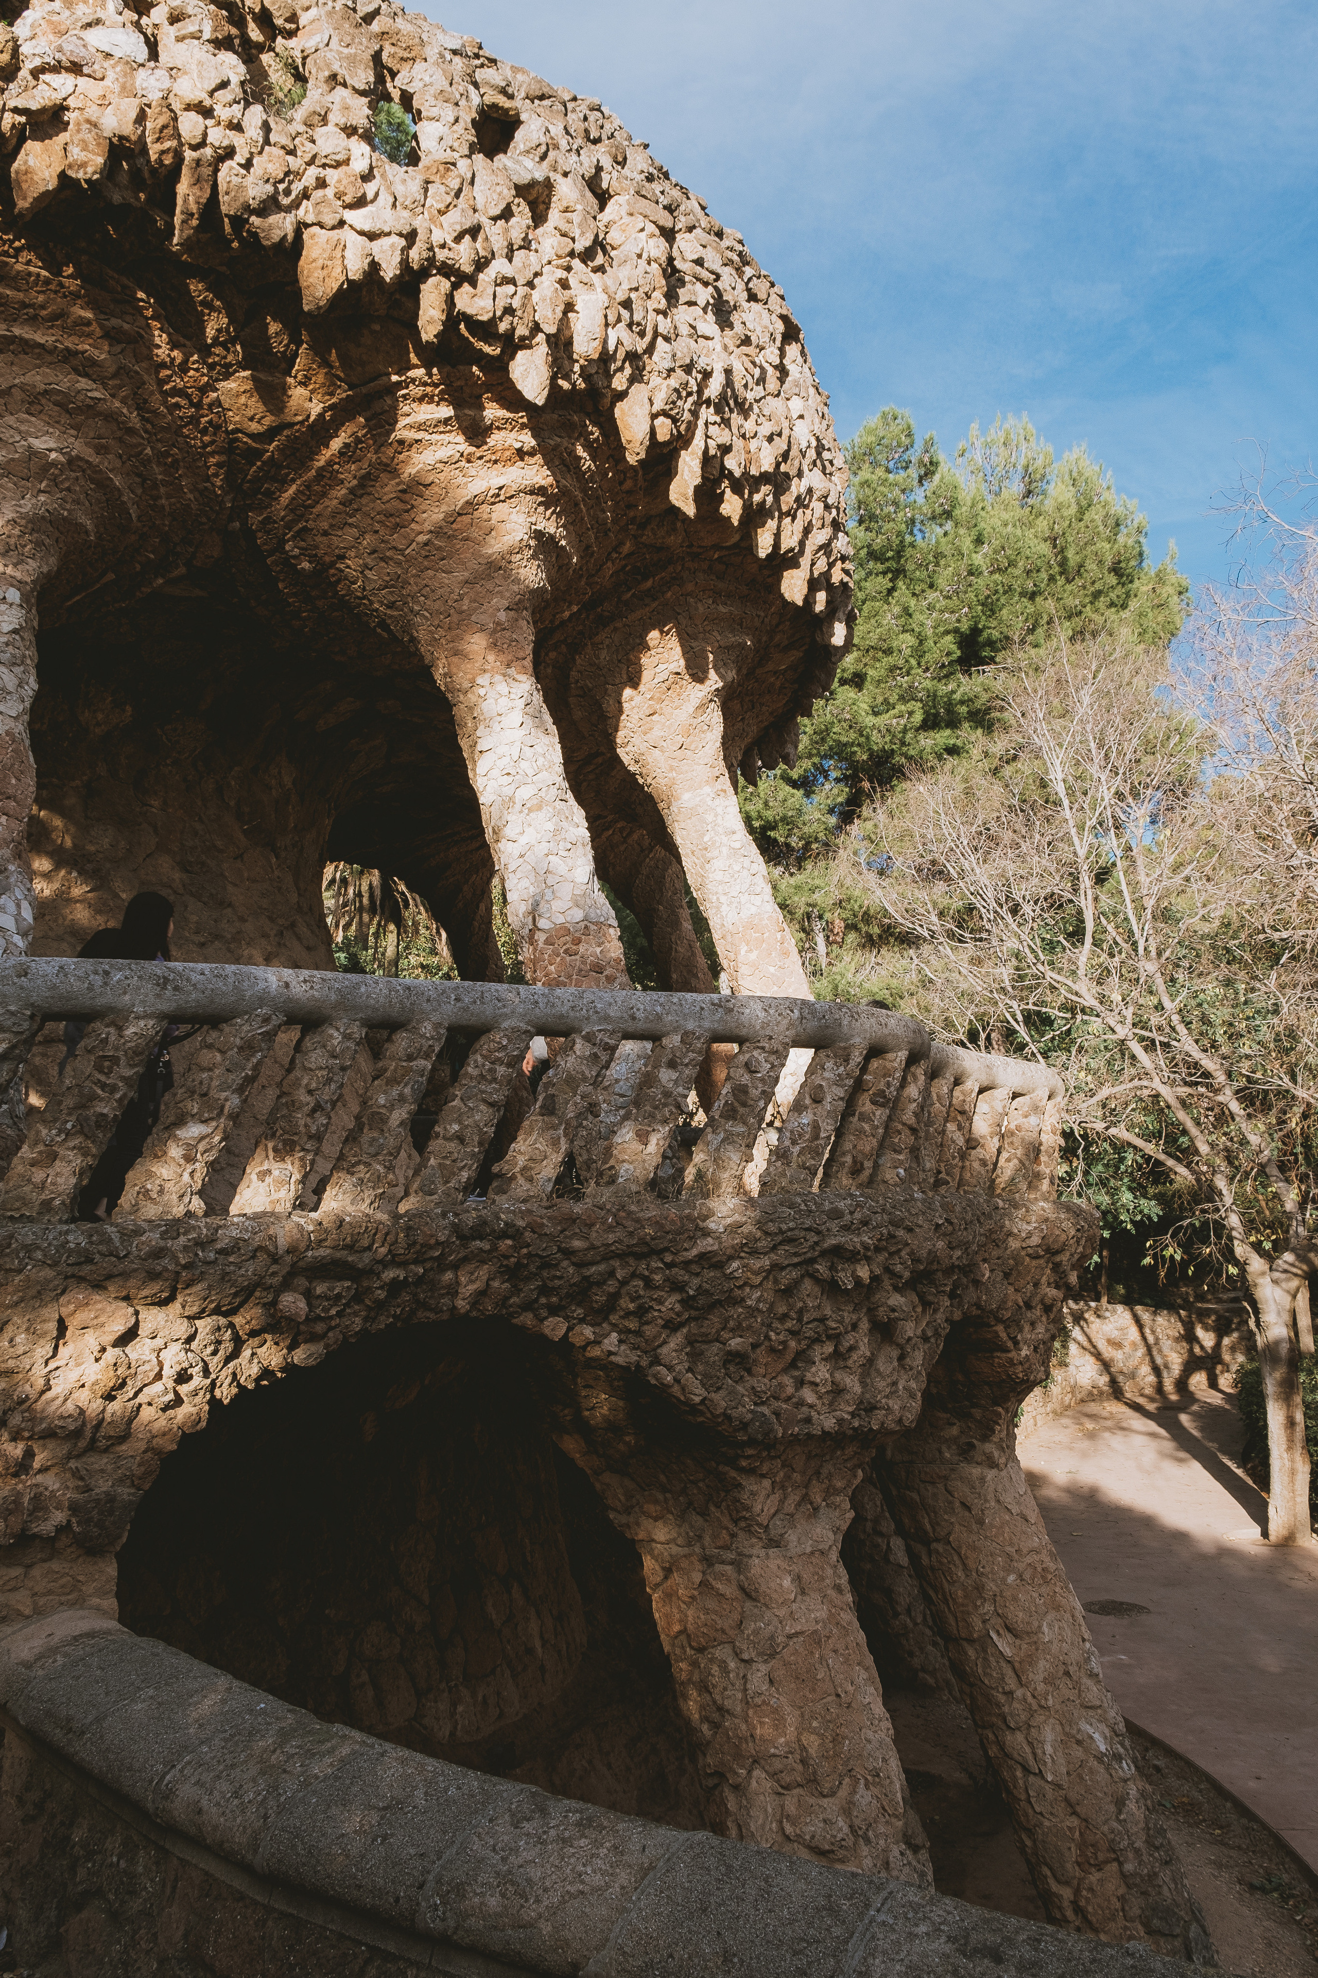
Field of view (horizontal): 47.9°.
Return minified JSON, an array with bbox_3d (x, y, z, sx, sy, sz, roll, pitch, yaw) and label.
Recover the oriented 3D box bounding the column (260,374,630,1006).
[{"bbox_3d":[-1.200,-1.200,8.700,2.200,4.500,2.000,2,-8,-18],"label":"column"}]

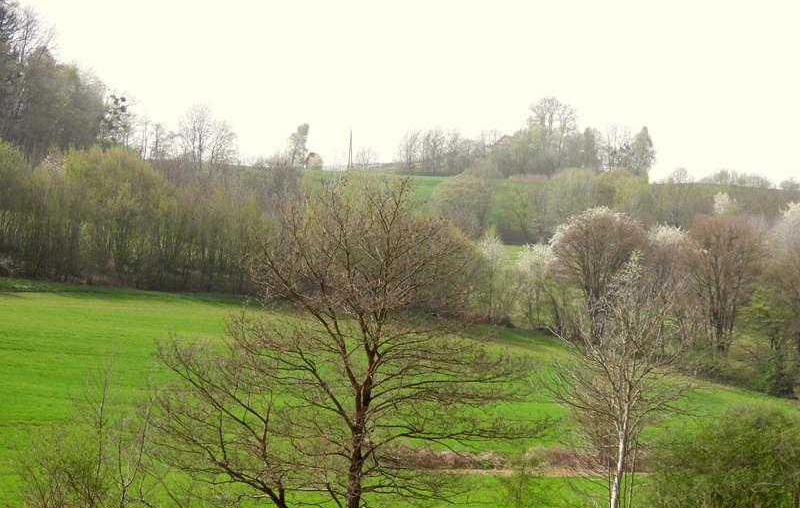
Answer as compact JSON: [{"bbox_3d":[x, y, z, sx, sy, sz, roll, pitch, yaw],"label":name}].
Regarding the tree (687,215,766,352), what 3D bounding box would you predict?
[{"bbox_3d":[26.237,2.371,195.000,6.429,11.090,6.429,0,-1,0],"label":"tree"}]

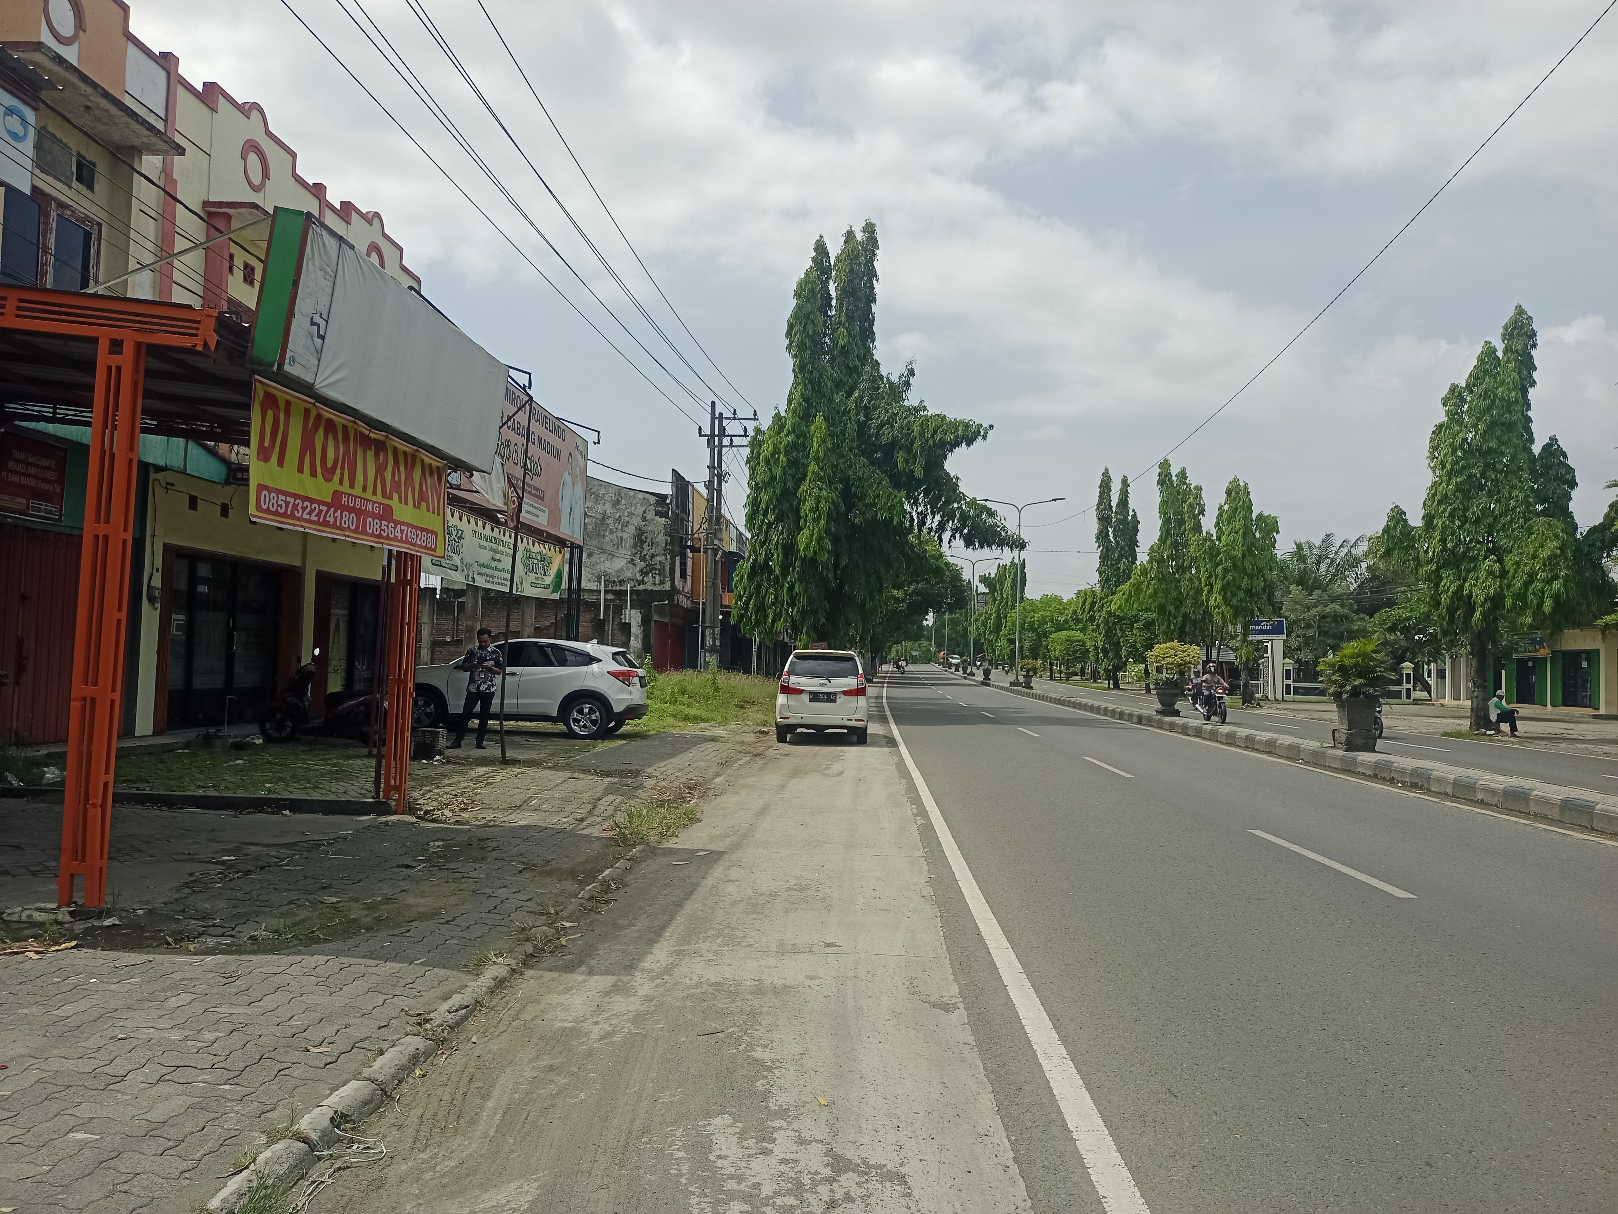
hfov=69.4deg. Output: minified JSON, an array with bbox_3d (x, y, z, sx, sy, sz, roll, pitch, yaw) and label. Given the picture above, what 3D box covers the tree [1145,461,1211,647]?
[{"bbox_3d":[19.427,-1.464,61.500,3.600,12.400,3.500,1,-2,3],"label":"tree"}]

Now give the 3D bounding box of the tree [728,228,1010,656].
[{"bbox_3d":[1.721,-3.731,31.500,7.400,13.100,6.500,1,-2,3],"label":"tree"}]

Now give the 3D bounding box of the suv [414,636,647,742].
[{"bbox_3d":[-4.829,1.301,19.385,4.290,1.605,1.770,1,-2,2],"label":"suv"}]

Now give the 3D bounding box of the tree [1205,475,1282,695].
[{"bbox_3d":[18.600,-0.679,50.200,3.250,9.750,3.200,1,-2,3],"label":"tree"}]

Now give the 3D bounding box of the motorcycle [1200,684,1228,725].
[{"bbox_3d":[10.225,2.465,29.400,0.750,1.070,1.950,1,-2,3],"label":"motorcycle"}]

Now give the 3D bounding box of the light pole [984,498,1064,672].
[{"bbox_3d":[11.002,-0.909,60.000,4.200,9.400,0.350,1,-2,4],"label":"light pole"}]

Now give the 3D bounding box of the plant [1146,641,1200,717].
[{"bbox_3d":[8.926,1.764,28.600,1.330,1.860,1.300,1,-2,3],"label":"plant"}]

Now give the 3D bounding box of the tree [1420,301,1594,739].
[{"bbox_3d":[19.074,-2.441,32.000,4.400,11.700,4.300,1,-2,3],"label":"tree"}]

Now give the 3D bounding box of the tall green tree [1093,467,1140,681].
[{"bbox_3d":[18.307,-1.692,69.500,2.900,13.000,2.900,1,-2,3],"label":"tall green tree"}]

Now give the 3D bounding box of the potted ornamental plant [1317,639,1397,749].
[{"bbox_3d":[8.281,1.331,17.700,1.200,1.700,1.150,1,-2,3],"label":"potted ornamental plant"}]

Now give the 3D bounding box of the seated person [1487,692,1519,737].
[{"bbox_3d":[18.114,2.814,30.500,0.780,1.200,0.500,0,-3,21],"label":"seated person"}]

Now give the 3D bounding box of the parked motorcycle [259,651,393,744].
[{"bbox_3d":[-6.330,1.182,15.500,1.880,1.180,0.720,1,-2,2],"label":"parked motorcycle"}]

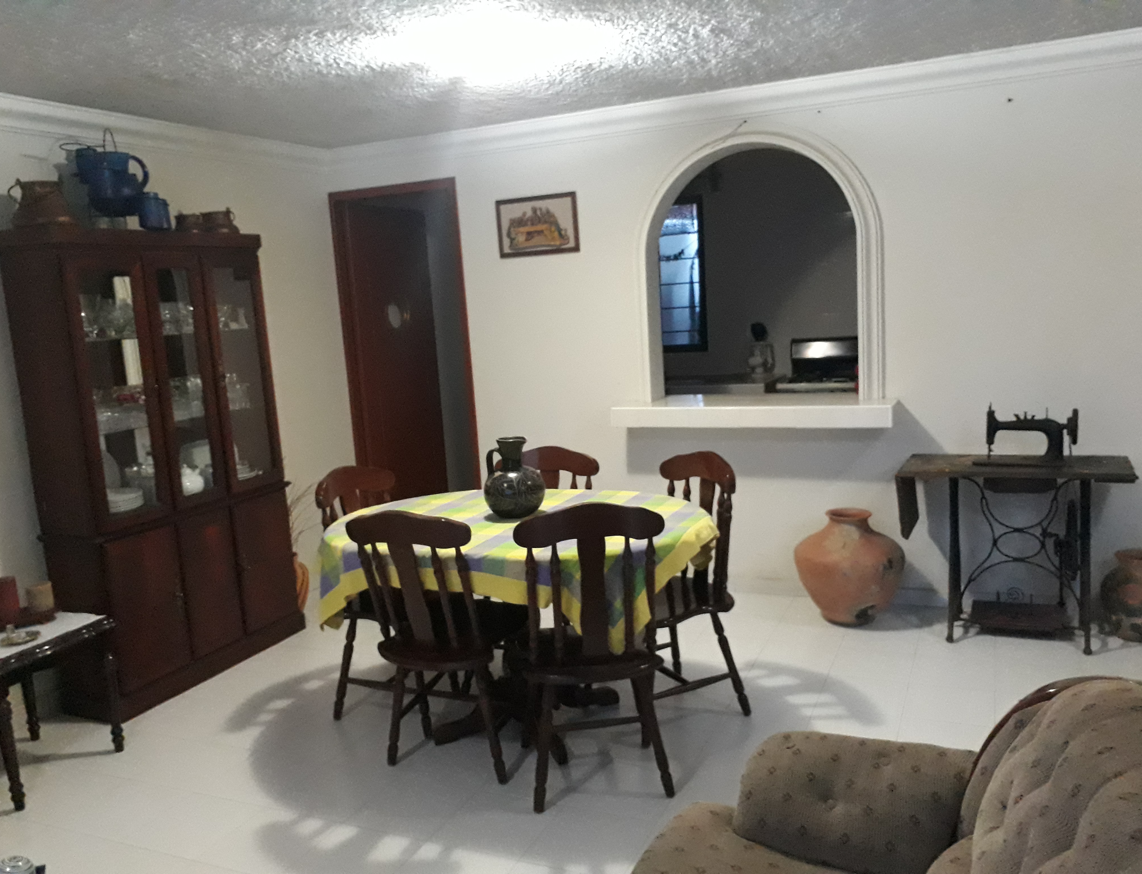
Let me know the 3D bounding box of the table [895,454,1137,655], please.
[{"bbox_3d":[1.866,0.483,3.861,0.865,0.745,0.450,0,10,24],"label":"table"}]

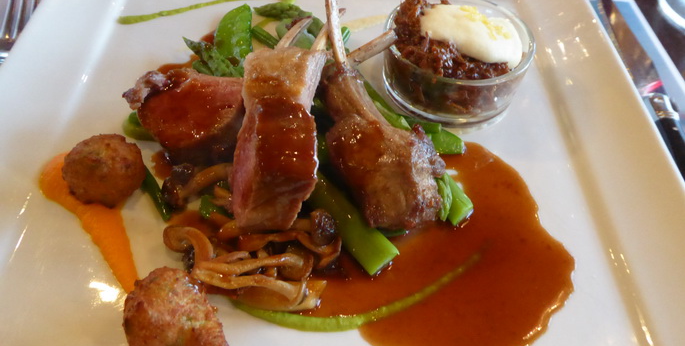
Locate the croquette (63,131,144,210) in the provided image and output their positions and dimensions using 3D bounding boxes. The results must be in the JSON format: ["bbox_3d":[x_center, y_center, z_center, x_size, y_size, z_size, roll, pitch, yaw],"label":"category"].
[{"bbox_3d":[-0.099,-0.001,0.214,0.035,0.033,0.035,3,53,0],"label":"croquette"}]

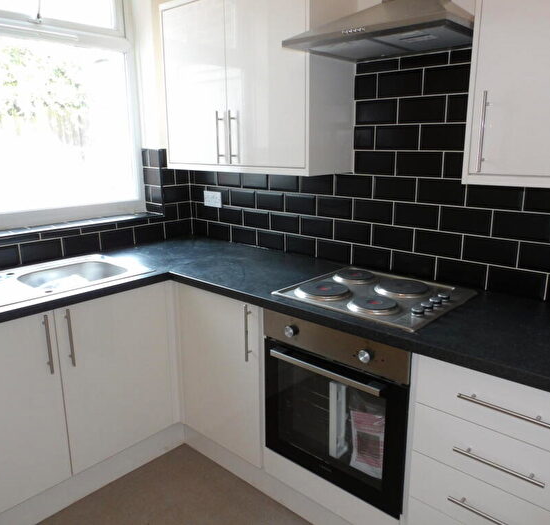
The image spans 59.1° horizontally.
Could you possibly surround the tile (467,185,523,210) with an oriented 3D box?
[{"bbox_3d":[0.803,-0.244,1.766,0.200,0.100,0.010,12,19,41],"label":"tile"}]

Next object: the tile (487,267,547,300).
[{"bbox_3d":[0.882,0.074,1.773,0.200,0.101,0.010,12,19,41],"label":"tile"}]

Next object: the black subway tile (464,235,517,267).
[{"bbox_3d":[0.805,-0.043,1.818,0.200,0.100,0.010,12,19,41],"label":"black subway tile"}]

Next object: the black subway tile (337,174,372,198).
[{"bbox_3d":[0.350,-0.337,2.158,0.200,0.100,0.009,12,19,41],"label":"black subway tile"}]

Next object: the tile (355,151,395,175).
[{"bbox_3d":[0.427,-0.423,2.073,0.200,0.100,0.010,12,19,41],"label":"tile"}]

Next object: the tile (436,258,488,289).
[{"bbox_3d":[0.730,0.041,1.908,0.200,0.098,0.009,12,19,41],"label":"tile"}]

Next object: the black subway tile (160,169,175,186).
[{"bbox_3d":[-0.618,-0.493,2.824,0.009,0.100,0.098,13,19,42],"label":"black subway tile"}]

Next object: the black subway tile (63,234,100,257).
[{"bbox_3d":[-0.990,-0.090,2.496,0.010,0.101,0.200,12,19,41],"label":"black subway tile"}]

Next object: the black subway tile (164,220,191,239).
[{"bbox_3d":[-0.581,-0.200,2.927,0.010,0.101,0.194,12,19,41],"label":"black subway tile"}]

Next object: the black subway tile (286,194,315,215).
[{"bbox_3d":[0.126,-0.285,2.388,0.200,0.100,0.010,12,19,41],"label":"black subway tile"}]

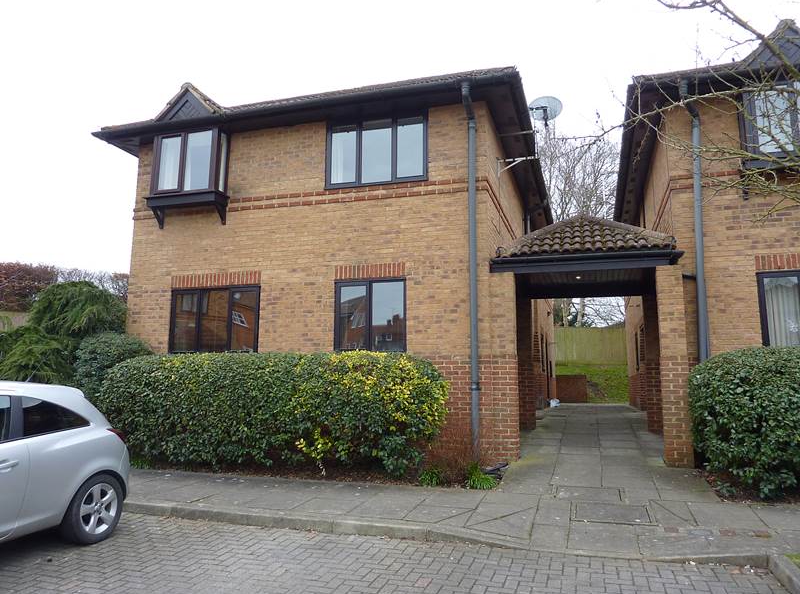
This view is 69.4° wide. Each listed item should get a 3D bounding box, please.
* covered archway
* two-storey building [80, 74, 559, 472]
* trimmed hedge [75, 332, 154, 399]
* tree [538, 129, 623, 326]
[{"bbox_3d":[2.863,0.559,8.915,2.600,3.660,3.100,-2,-9,18],"label":"covered archway"},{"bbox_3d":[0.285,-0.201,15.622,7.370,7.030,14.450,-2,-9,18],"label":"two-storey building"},{"bbox_3d":[-4.486,1.469,8.987,1.700,1.870,1.500,-2,-9,18],"label":"trimmed hedge"},{"bbox_3d":[10.462,-2.888,33.129,7.000,13.800,7.000,-2,-9,18],"label":"tree"}]

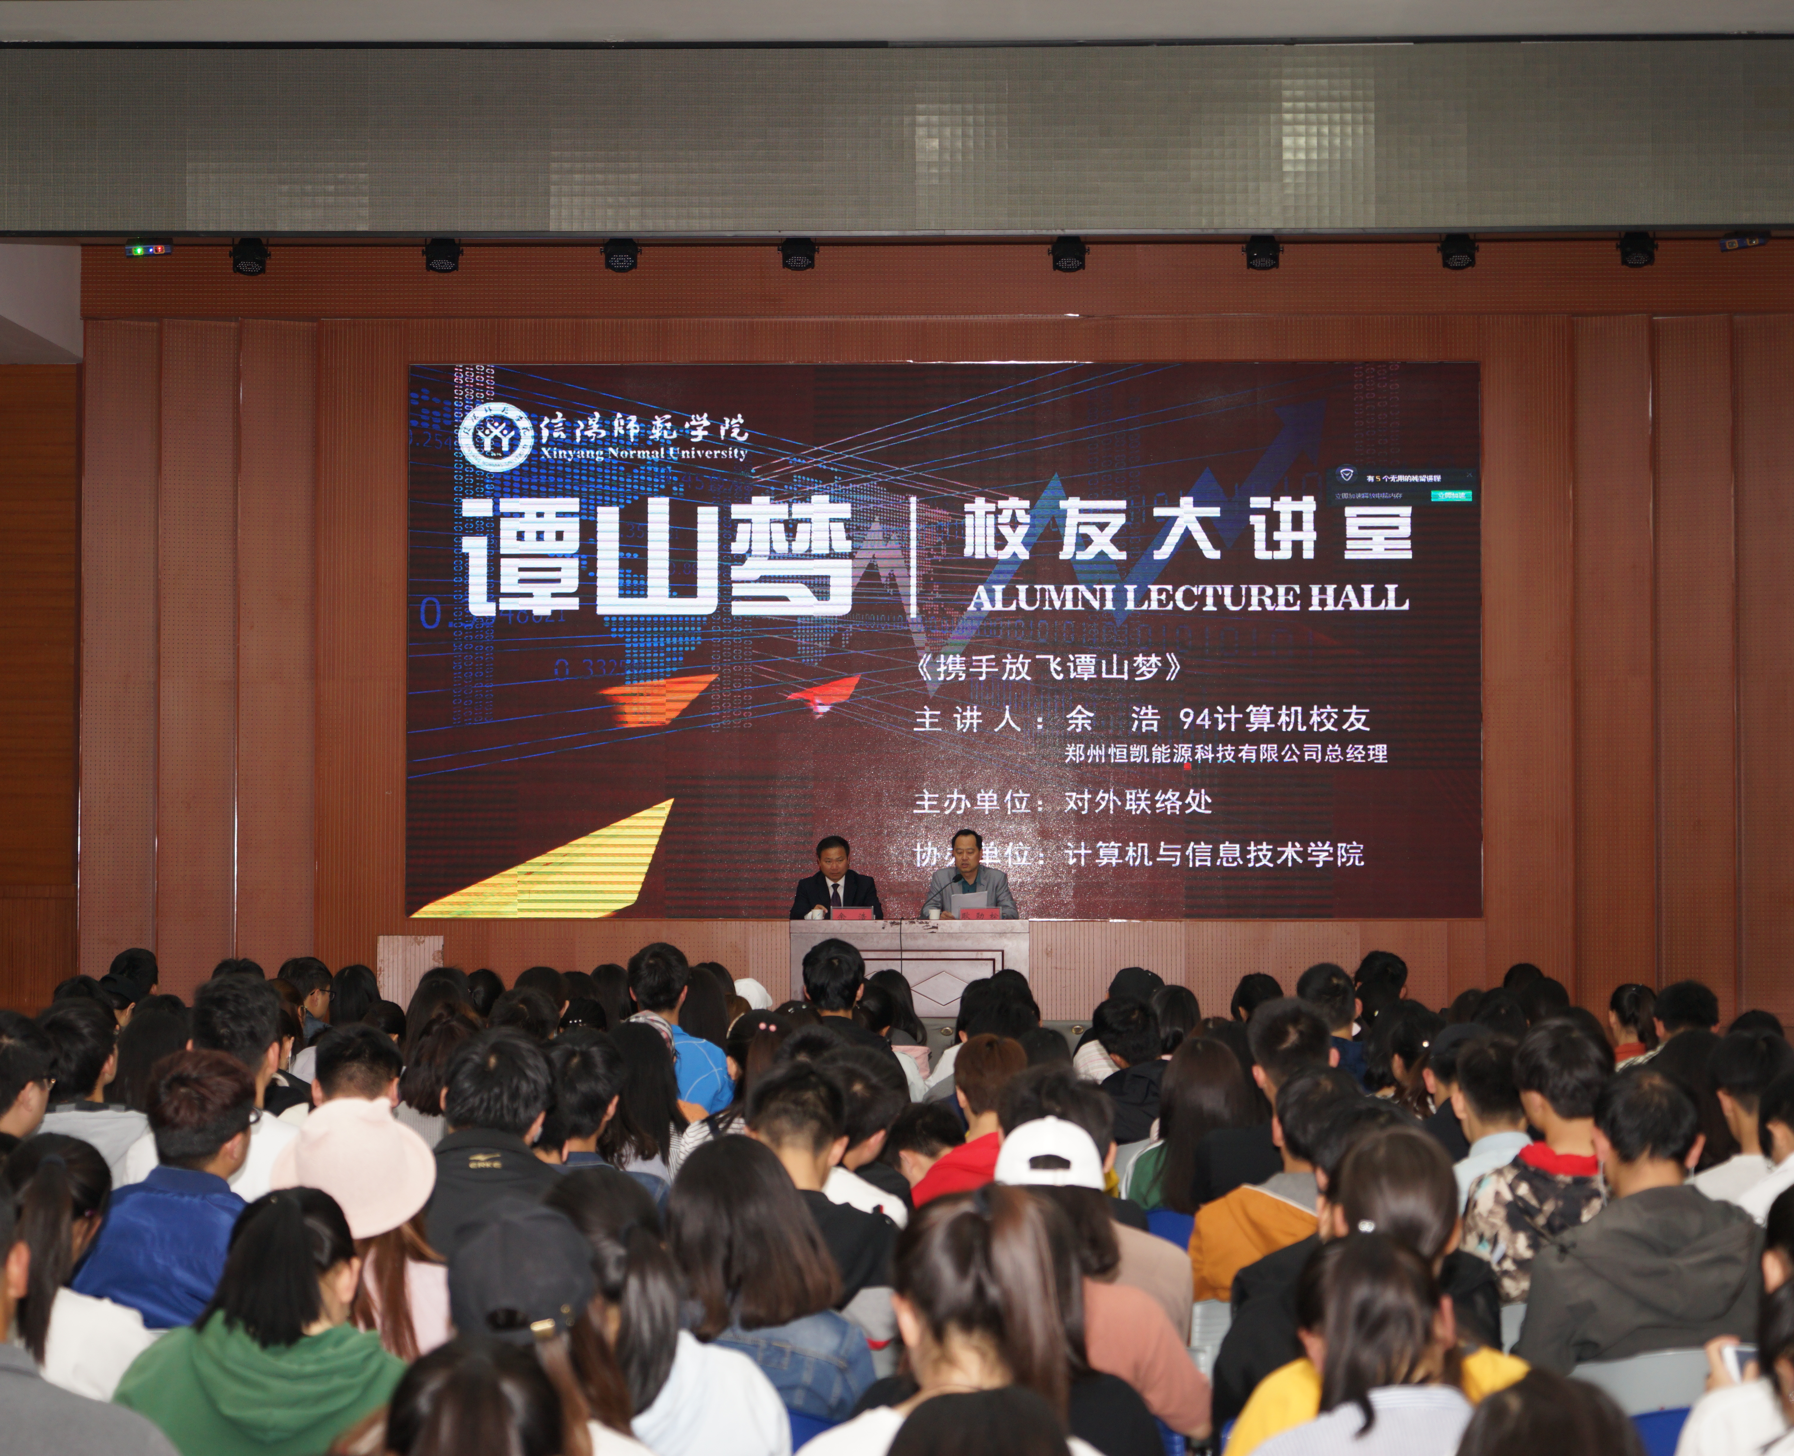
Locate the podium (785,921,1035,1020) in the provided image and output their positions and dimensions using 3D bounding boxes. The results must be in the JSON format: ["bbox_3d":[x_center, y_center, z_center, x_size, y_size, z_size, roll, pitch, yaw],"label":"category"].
[{"bbox_3d":[0.068,1.473,19.437,1.350,0.750,0.500,0,-2,-1],"label":"podium"}]

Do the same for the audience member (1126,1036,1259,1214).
[{"bbox_3d":[0.744,1.363,8.570,0.420,1.190,0.720,0,-2,0],"label":"audience member"}]

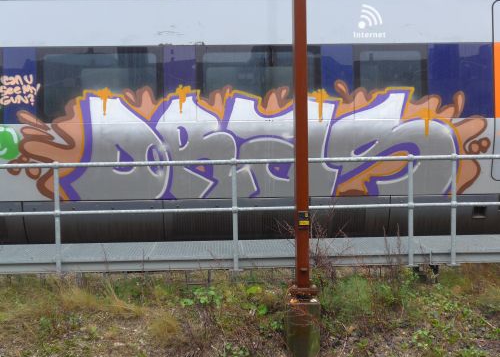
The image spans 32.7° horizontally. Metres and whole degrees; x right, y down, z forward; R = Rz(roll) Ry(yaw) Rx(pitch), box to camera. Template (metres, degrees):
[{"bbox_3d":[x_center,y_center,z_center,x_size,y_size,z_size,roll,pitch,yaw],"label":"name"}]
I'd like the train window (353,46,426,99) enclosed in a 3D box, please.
[{"bbox_3d":[1.715,-1.186,10.382,0.910,0.928,0.060,-1,4,-2],"label":"train window"}]

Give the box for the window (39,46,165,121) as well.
[{"bbox_3d":[-1.798,-1.134,10.276,1.507,0.920,0.060,-1,4,-2],"label":"window"}]

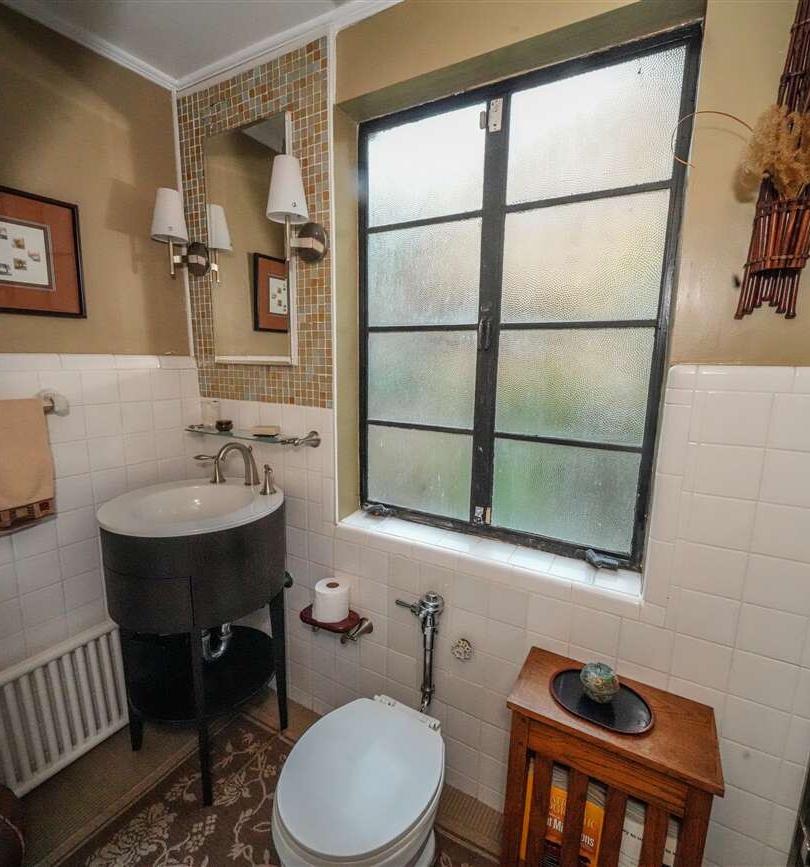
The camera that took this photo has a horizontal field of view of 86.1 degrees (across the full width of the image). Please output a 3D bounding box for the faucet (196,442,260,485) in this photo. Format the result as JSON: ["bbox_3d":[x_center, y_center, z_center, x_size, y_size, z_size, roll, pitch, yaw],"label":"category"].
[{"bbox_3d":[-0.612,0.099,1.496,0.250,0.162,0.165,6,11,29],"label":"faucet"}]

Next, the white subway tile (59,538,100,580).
[{"bbox_3d":[-1.061,0.405,1.418,0.009,0.108,0.108,6,11,29],"label":"white subway tile"}]

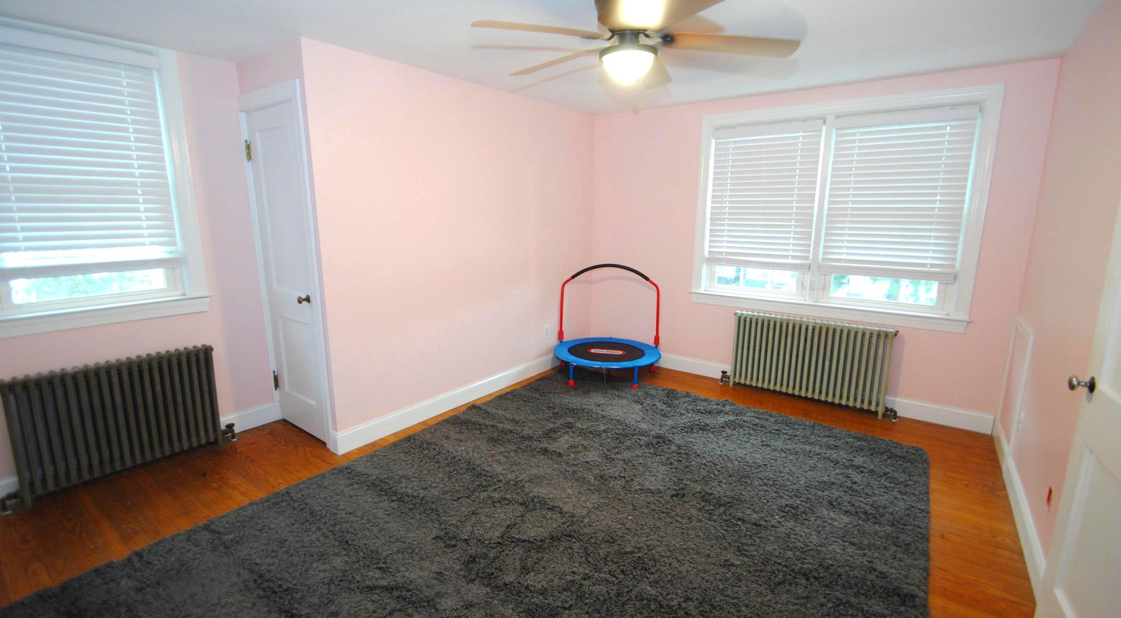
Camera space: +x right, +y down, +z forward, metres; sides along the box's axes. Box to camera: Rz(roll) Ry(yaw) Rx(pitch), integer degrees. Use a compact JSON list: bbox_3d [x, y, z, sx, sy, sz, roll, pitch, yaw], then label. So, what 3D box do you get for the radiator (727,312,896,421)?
[{"bbox_3d":[1.871,0.390,3.578,1.085,0.640,0.115,9,14,37],"label":"radiator"}]

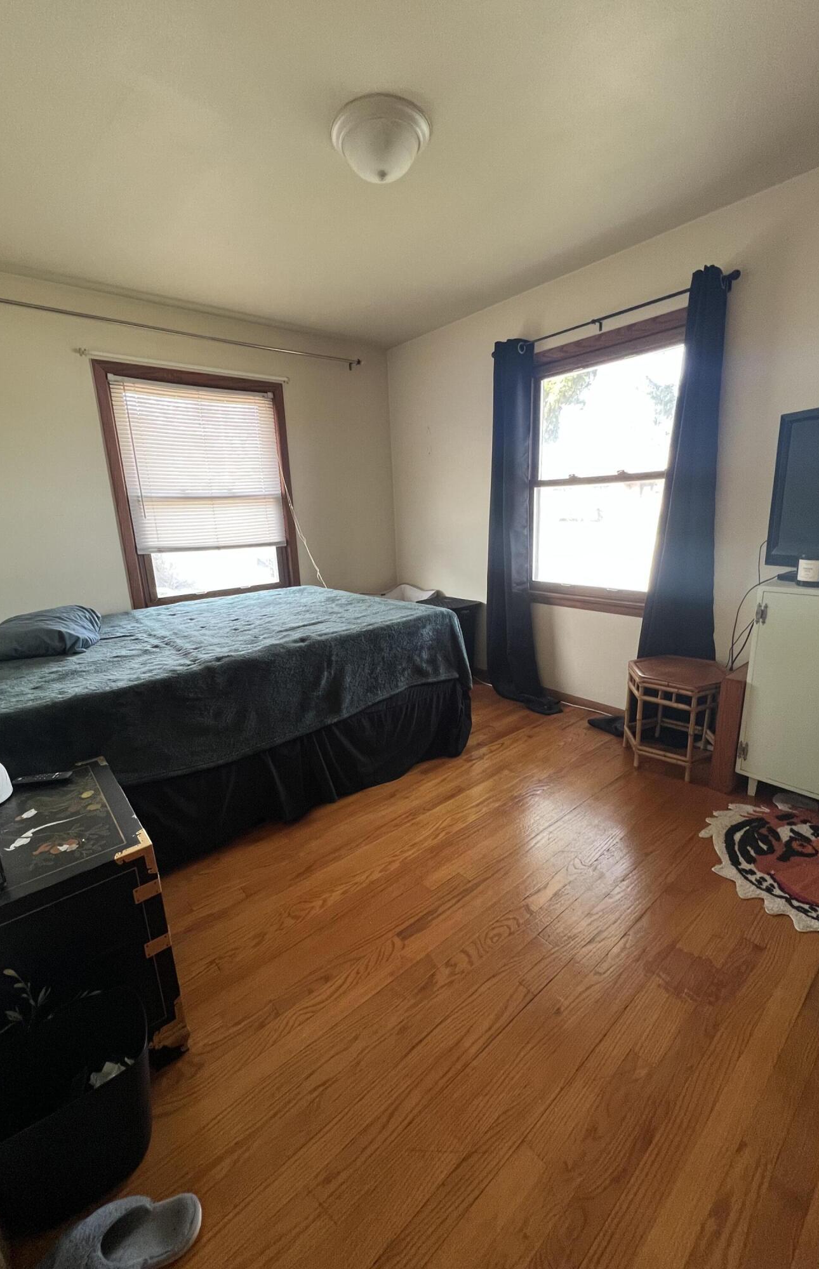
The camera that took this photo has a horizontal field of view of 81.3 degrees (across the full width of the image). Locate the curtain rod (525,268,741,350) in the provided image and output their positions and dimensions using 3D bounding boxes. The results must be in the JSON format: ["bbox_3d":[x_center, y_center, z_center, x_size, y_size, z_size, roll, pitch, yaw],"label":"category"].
[{"bbox_3d":[0.945,-1.572,2.425,0.100,0.070,1.290,-14,19,-38],"label":"curtain rod"}]

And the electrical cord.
[{"bbox_3d":[1.513,-0.101,2.095,0.160,0.620,0.170,-14,19,-38],"label":"electrical cord"}]

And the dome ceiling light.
[{"bbox_3d":[-0.089,-1.538,1.535,0.317,0.140,0.318,-2,15,1],"label":"dome ceiling light"}]

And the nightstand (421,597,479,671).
[{"bbox_3d":[0.233,0.074,3.448,0.380,0.605,0.430,-14,19,-38],"label":"nightstand"}]

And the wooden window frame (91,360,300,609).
[{"bbox_3d":[-1.265,-0.880,3.090,1.120,1.470,0.110,-14,19,-38],"label":"wooden window frame"}]

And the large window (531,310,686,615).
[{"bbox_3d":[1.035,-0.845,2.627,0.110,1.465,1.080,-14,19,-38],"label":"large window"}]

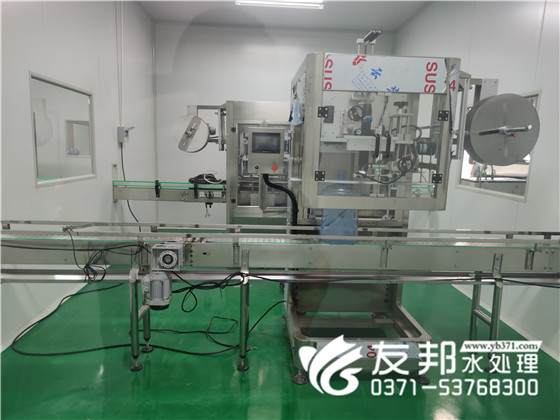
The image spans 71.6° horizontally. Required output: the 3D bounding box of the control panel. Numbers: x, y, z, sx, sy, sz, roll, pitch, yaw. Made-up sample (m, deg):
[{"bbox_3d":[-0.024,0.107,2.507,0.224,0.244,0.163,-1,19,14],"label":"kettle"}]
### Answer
[{"bbox_3d":[-0.107,-0.445,2.938,0.267,0.338,0.112,1,9,-3],"label":"control panel"}]

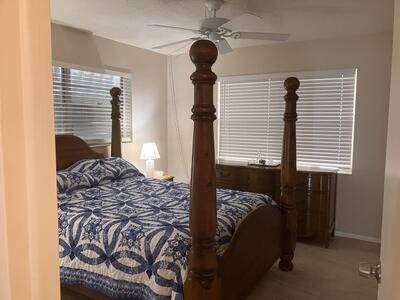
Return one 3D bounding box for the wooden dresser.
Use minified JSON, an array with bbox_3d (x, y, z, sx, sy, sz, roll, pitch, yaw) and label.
[{"bbox_3d":[0.887,0.631,4.194,1.610,0.854,0.490,3,6,30],"label":"wooden dresser"}]

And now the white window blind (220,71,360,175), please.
[{"bbox_3d":[1.064,-0.395,4.320,1.813,1.235,0.070,3,6,30],"label":"white window blind"}]

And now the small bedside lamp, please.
[{"bbox_3d":[-0.694,0.140,4.565,0.280,0.492,0.280,0,5,0],"label":"small bedside lamp"}]

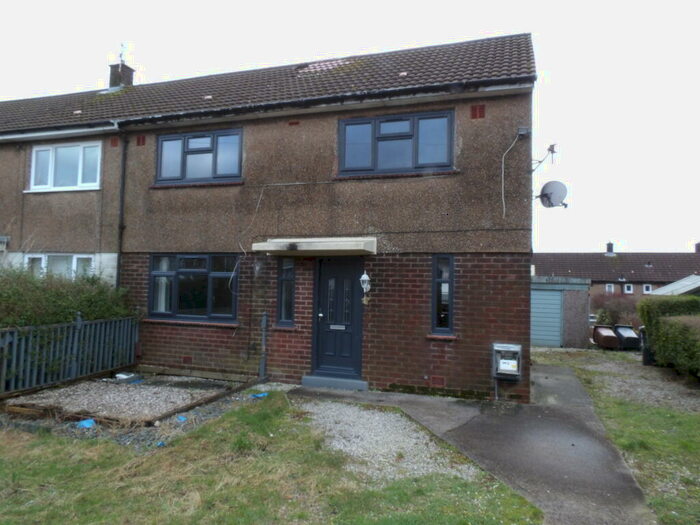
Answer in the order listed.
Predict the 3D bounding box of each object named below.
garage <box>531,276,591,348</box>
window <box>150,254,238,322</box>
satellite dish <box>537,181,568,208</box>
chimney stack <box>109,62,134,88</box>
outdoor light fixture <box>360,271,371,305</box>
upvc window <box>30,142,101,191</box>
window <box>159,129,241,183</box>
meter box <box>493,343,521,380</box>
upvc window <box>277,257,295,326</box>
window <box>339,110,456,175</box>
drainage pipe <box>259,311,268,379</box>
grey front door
[{"bbox_3d":[7.334,1.855,18.725,2.800,2.310,4.900,0,-4,18],"label":"garage"},{"bbox_3d":[-2.981,0.464,9.215,1.960,1.298,0.090,0,-3,18],"label":"window"},{"bbox_3d":[3.380,-1.121,8.001,0.400,0.460,0.470,4,-4,-30],"label":"satellite dish"},{"bbox_3d":[-6.434,-5.152,13.673,0.496,0.720,0.470,0,-3,18],"label":"chimney stack"},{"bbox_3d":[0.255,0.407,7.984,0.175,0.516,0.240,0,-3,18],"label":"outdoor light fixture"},{"bbox_3d":[-6.083,-2.036,10.376,1.922,1.004,0.090,0,-3,18],"label":"upvc window"},{"bbox_3d":[-2.964,-2.063,9.569,1.968,1.004,0.090,0,-4,18],"label":"window"},{"bbox_3d":[2.354,1.482,7.251,0.400,0.535,0.210,0,-3,18],"label":"meter box"},{"bbox_3d":[-1.129,0.510,8.791,0.342,1.302,0.090,0,-4,18],"label":"upvc window"},{"bbox_3d":[0.768,-2.030,8.372,2.010,1.024,0.090,0,-4,18],"label":"window"},{"bbox_3d":[-1.511,1.445,8.540,0.120,1.162,0.120,1,-3,0],"label":"drainage pipe"},{"bbox_3d":[-0.201,0.904,8.293,0.917,2.093,0.090,0,-3,18],"label":"grey front door"}]

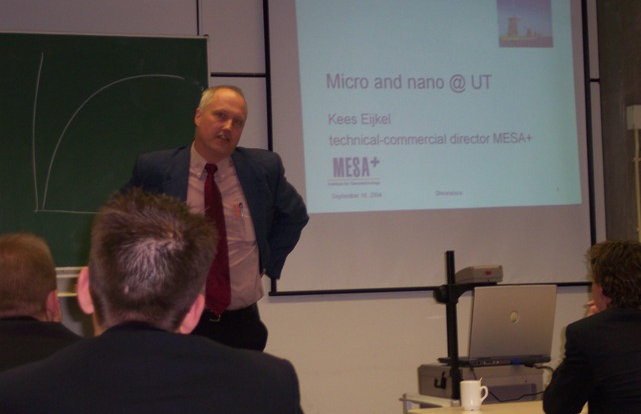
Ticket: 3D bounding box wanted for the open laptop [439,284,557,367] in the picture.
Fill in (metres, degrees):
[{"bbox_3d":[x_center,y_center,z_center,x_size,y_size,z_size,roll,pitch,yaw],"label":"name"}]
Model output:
[{"bbox_3d":[0.637,0.428,5.940,0.322,0.278,0.325,-1,-3,-21],"label":"open laptop"}]

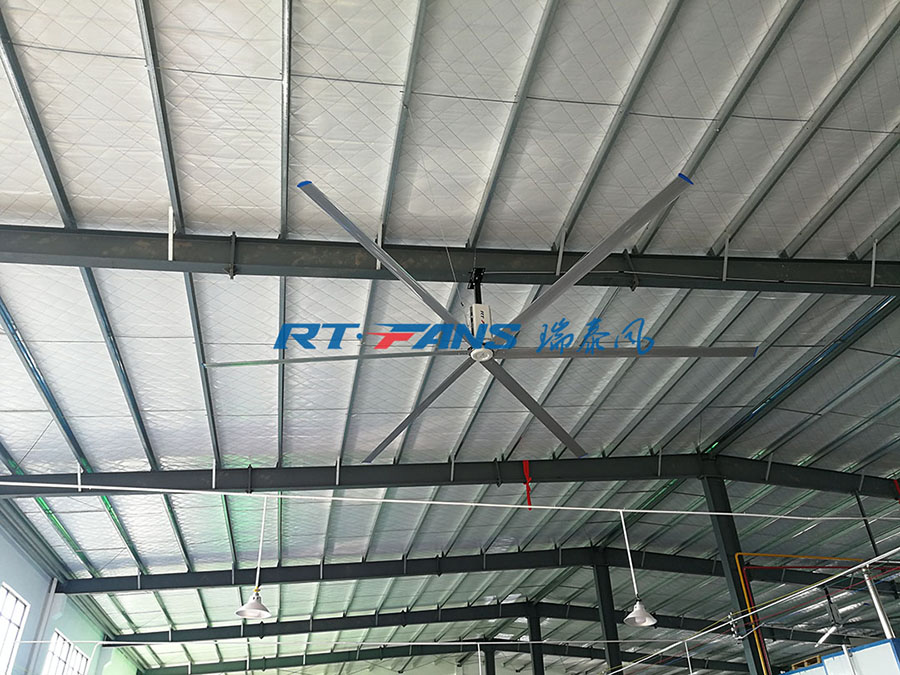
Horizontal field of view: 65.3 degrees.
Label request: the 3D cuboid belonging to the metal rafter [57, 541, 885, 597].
[{"bbox_3d":[2.377,8.077,24.260,29.036,1.659,0.280,5,-35,-11],"label":"metal rafter"}]

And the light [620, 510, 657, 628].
[{"bbox_3d":[2.106,2.628,8.176,0.370,1.268,0.370,5,-35,-11],"label":"light"}]

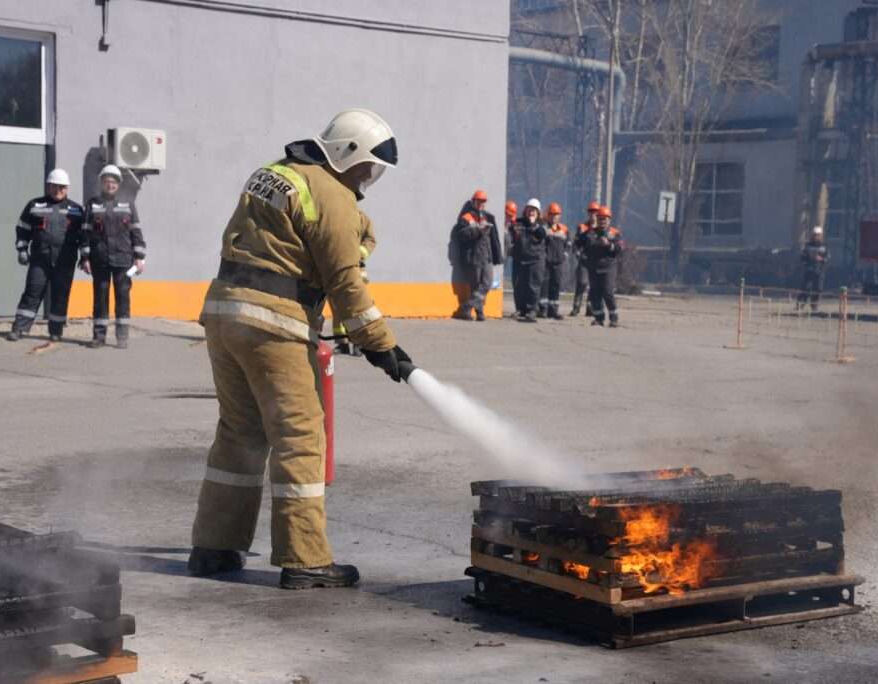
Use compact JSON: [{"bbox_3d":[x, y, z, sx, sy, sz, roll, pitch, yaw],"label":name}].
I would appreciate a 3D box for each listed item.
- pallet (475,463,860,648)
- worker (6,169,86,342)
[{"bbox_3d":[0.834,0.740,6.382,1.170,0.430,0.810,-2,5,-35],"label":"pallet"},{"bbox_3d":[-4.002,-0.888,17.900,0.750,1.750,0.400,0,4,-14],"label":"worker"}]

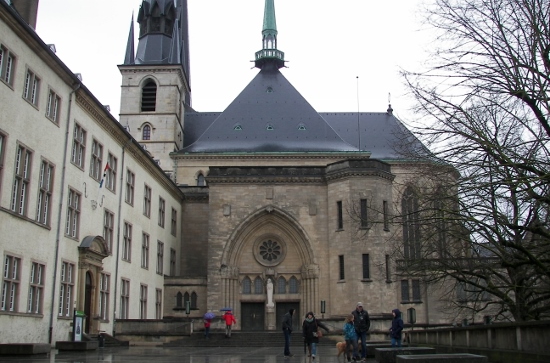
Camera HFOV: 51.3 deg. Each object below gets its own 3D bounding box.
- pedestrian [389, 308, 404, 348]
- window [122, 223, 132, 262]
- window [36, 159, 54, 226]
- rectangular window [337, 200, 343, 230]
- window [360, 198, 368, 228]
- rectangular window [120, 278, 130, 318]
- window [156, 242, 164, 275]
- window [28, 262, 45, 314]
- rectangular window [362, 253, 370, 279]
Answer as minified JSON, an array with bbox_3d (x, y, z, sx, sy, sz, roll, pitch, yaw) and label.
[{"bbox_3d":[4.140,5.195,19.514,0.400,1.630,0.500,2,-15,-10],"label":"pedestrian"},{"bbox_3d":[-10.479,4.311,40.620,0.200,2.662,1.762,-2,-15,4],"label":"window"},{"bbox_3d":[-11.079,0.535,27.493,0.300,3.092,1.504,-1,-15,4],"label":"window"},{"bbox_3d":[5.576,2.921,49.161,0.200,2.500,0.600,13,-21,-41],"label":"rectangular window"},{"bbox_3d":[7.428,2.565,47.504,0.520,2.400,0.200,0,-15,0],"label":"window"},{"bbox_3d":[-10.525,8.389,40.307,0.200,2.780,1.650,-1,-15,4],"label":"rectangular window"},{"bbox_3d":[-9.888,6.675,49.460,0.200,2.680,1.750,-1,-15,4],"label":"window"},{"bbox_3d":[-12.225,5.418,29.310,0.200,2.600,1.520,-1,-15,4],"label":"window"},{"bbox_3d":[7.413,6.882,46.371,0.540,2.030,0.200,0,-15,0],"label":"rectangular window"}]

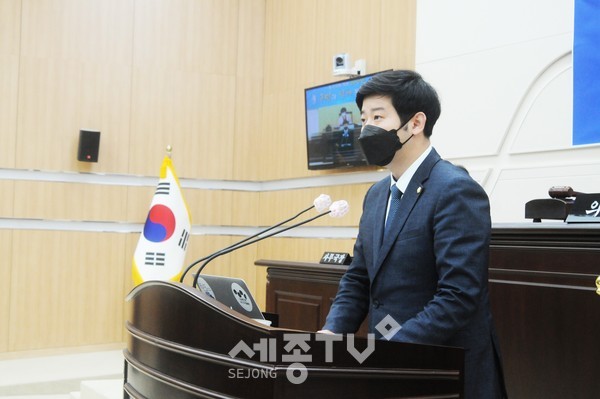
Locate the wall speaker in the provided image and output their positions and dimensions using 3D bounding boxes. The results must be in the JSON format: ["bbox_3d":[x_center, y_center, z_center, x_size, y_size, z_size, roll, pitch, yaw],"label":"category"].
[{"bbox_3d":[-2.255,-0.564,9.080,0.205,0.315,0.190,3,5,-27],"label":"wall speaker"}]

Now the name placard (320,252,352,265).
[{"bbox_3d":[0.263,0.424,6.060,0.086,0.083,0.290,3,-3,-33],"label":"name placard"}]

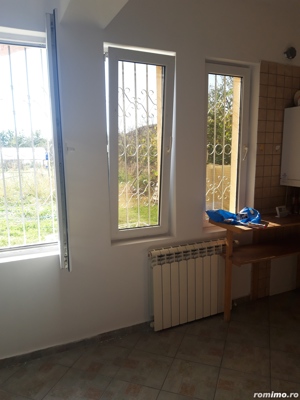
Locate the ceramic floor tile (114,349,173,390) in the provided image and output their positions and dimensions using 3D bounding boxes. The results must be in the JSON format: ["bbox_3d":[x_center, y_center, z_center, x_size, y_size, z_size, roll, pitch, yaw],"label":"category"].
[{"bbox_3d":[-0.035,1.188,2.130,0.330,0.010,0.330,2,9,20],"label":"ceramic floor tile"}]

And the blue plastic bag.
[{"bbox_3d":[0.721,0.128,2.669,0.430,0.115,0.210,-1,9,0],"label":"blue plastic bag"}]

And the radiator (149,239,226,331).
[{"bbox_3d":[0.375,0.717,2.641,0.795,0.680,0.090,-5,9,-23],"label":"radiator"}]

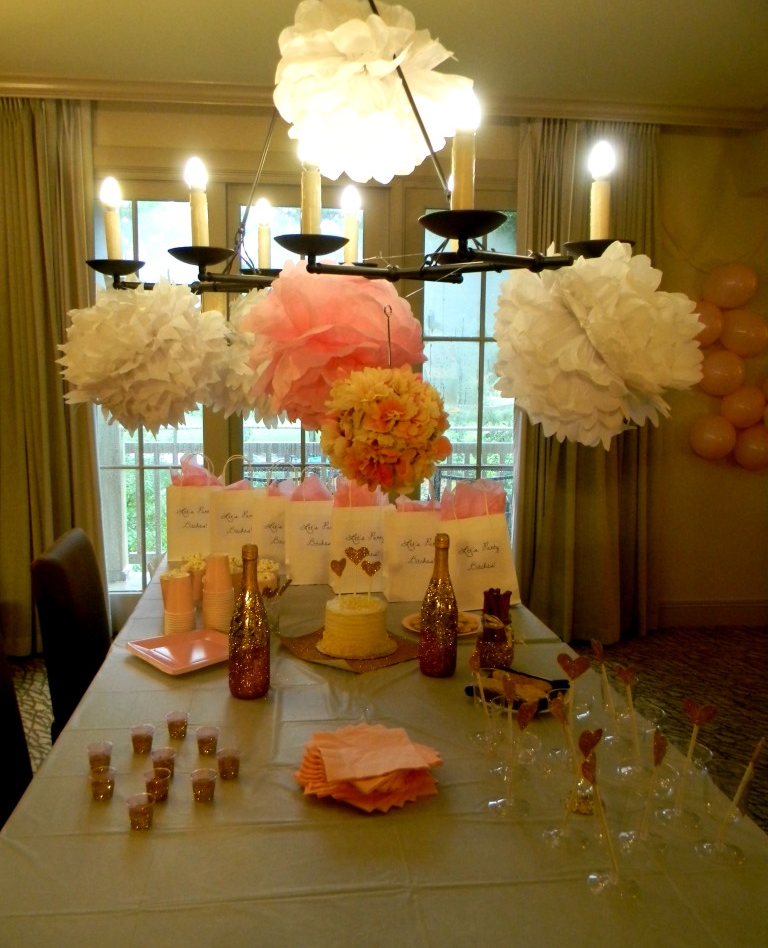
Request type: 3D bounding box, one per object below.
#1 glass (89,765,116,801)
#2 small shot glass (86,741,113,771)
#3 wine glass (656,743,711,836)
[{"bbox_3d":[-0.445,0.486,1.305,0.042,0.050,0.042,-1,7,-7],"label":"glass"},{"bbox_3d":[-0.487,0.491,1.426,0.041,0.040,0.041,0,7,0],"label":"small shot glass"},{"bbox_3d":[0.442,0.467,1.235,0.090,0.106,0.090,-1,7,-7],"label":"wine glass"}]

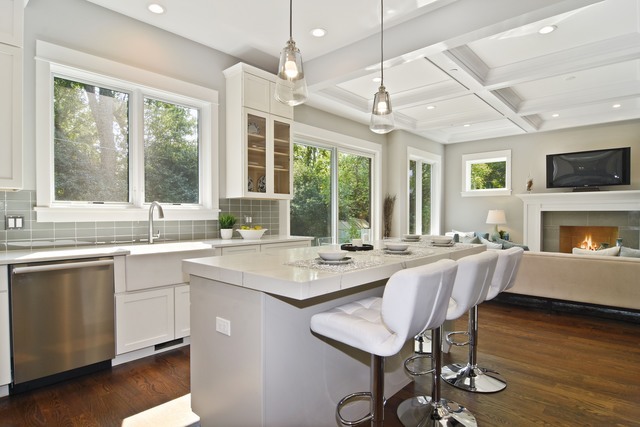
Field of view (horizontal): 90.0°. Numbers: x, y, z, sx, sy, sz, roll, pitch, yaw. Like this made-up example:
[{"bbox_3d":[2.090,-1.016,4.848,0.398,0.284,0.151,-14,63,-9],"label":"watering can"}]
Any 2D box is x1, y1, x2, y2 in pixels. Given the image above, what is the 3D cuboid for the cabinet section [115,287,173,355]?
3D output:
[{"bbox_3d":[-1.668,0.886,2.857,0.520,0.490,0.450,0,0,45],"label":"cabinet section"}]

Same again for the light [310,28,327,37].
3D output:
[{"bbox_3d":[-0.016,-1.900,3.370,0.180,0.030,0.180,0,0,0],"label":"light"}]

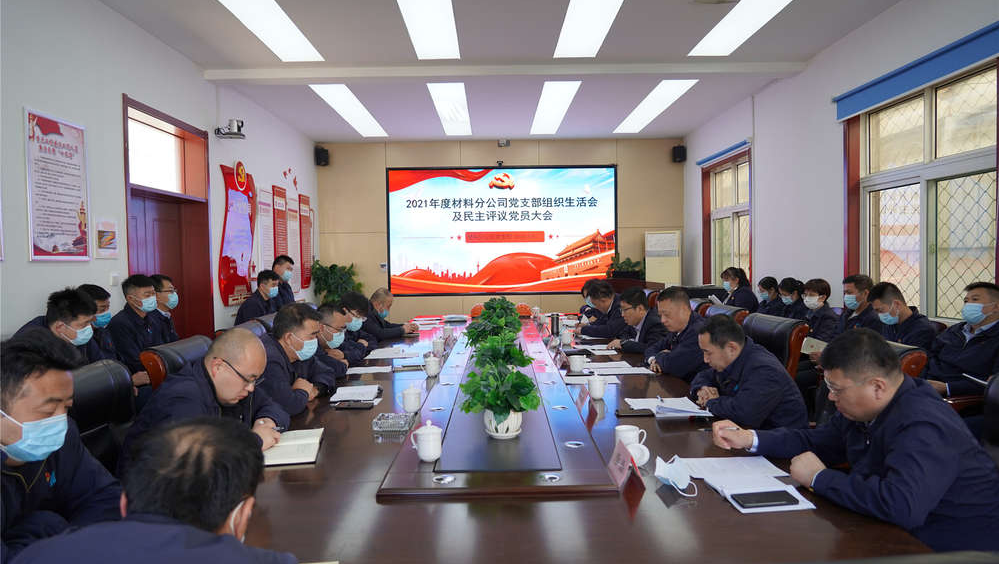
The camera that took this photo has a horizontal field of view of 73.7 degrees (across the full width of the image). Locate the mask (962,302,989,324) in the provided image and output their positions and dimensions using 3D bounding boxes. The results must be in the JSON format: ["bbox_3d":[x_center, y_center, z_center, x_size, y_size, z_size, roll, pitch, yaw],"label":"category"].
[{"bbox_3d":[2.659,0.177,3.696,0.090,0.120,0.140,-1,2,-9],"label":"mask"}]

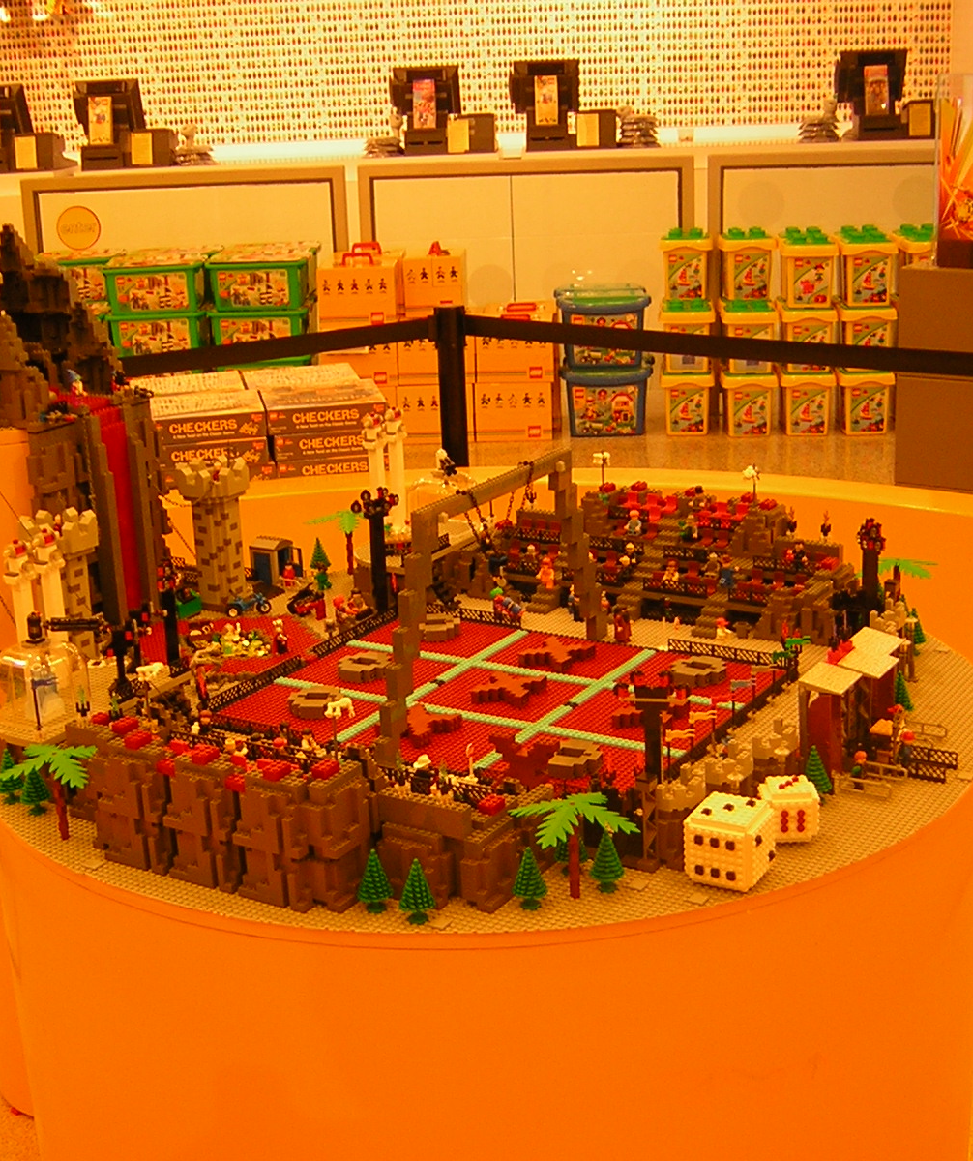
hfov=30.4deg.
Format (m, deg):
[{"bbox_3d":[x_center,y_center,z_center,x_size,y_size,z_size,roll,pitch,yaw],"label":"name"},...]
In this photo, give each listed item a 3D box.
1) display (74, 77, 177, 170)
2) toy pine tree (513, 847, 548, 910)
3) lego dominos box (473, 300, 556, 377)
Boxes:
[{"bbox_3d":[-1.715,-2.183,8.541,0.450,0.405,0.310,-4,17,-4],"label":"display"},{"bbox_3d":[0.040,0.274,1.654,0.032,0.061,0.032,-3,17,0],"label":"toy pine tree"},{"bbox_3d":[0.124,-0.969,7.380,0.320,0.255,0.300,-1,17,5],"label":"lego dominos box"}]

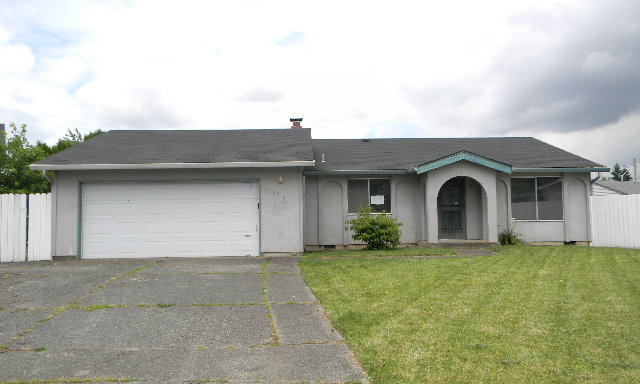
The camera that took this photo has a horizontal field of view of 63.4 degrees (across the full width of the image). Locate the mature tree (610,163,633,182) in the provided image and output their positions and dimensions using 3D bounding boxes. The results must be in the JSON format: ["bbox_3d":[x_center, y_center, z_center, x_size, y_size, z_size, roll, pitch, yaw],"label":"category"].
[{"bbox_3d":[45.471,-0.719,77.902,4.200,7.300,4.200,-1,-2,-2],"label":"mature tree"}]

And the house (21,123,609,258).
[{"bbox_3d":[0.851,-0.337,20.374,17.580,4.600,12.500,-1,-2,-2],"label":"house"}]

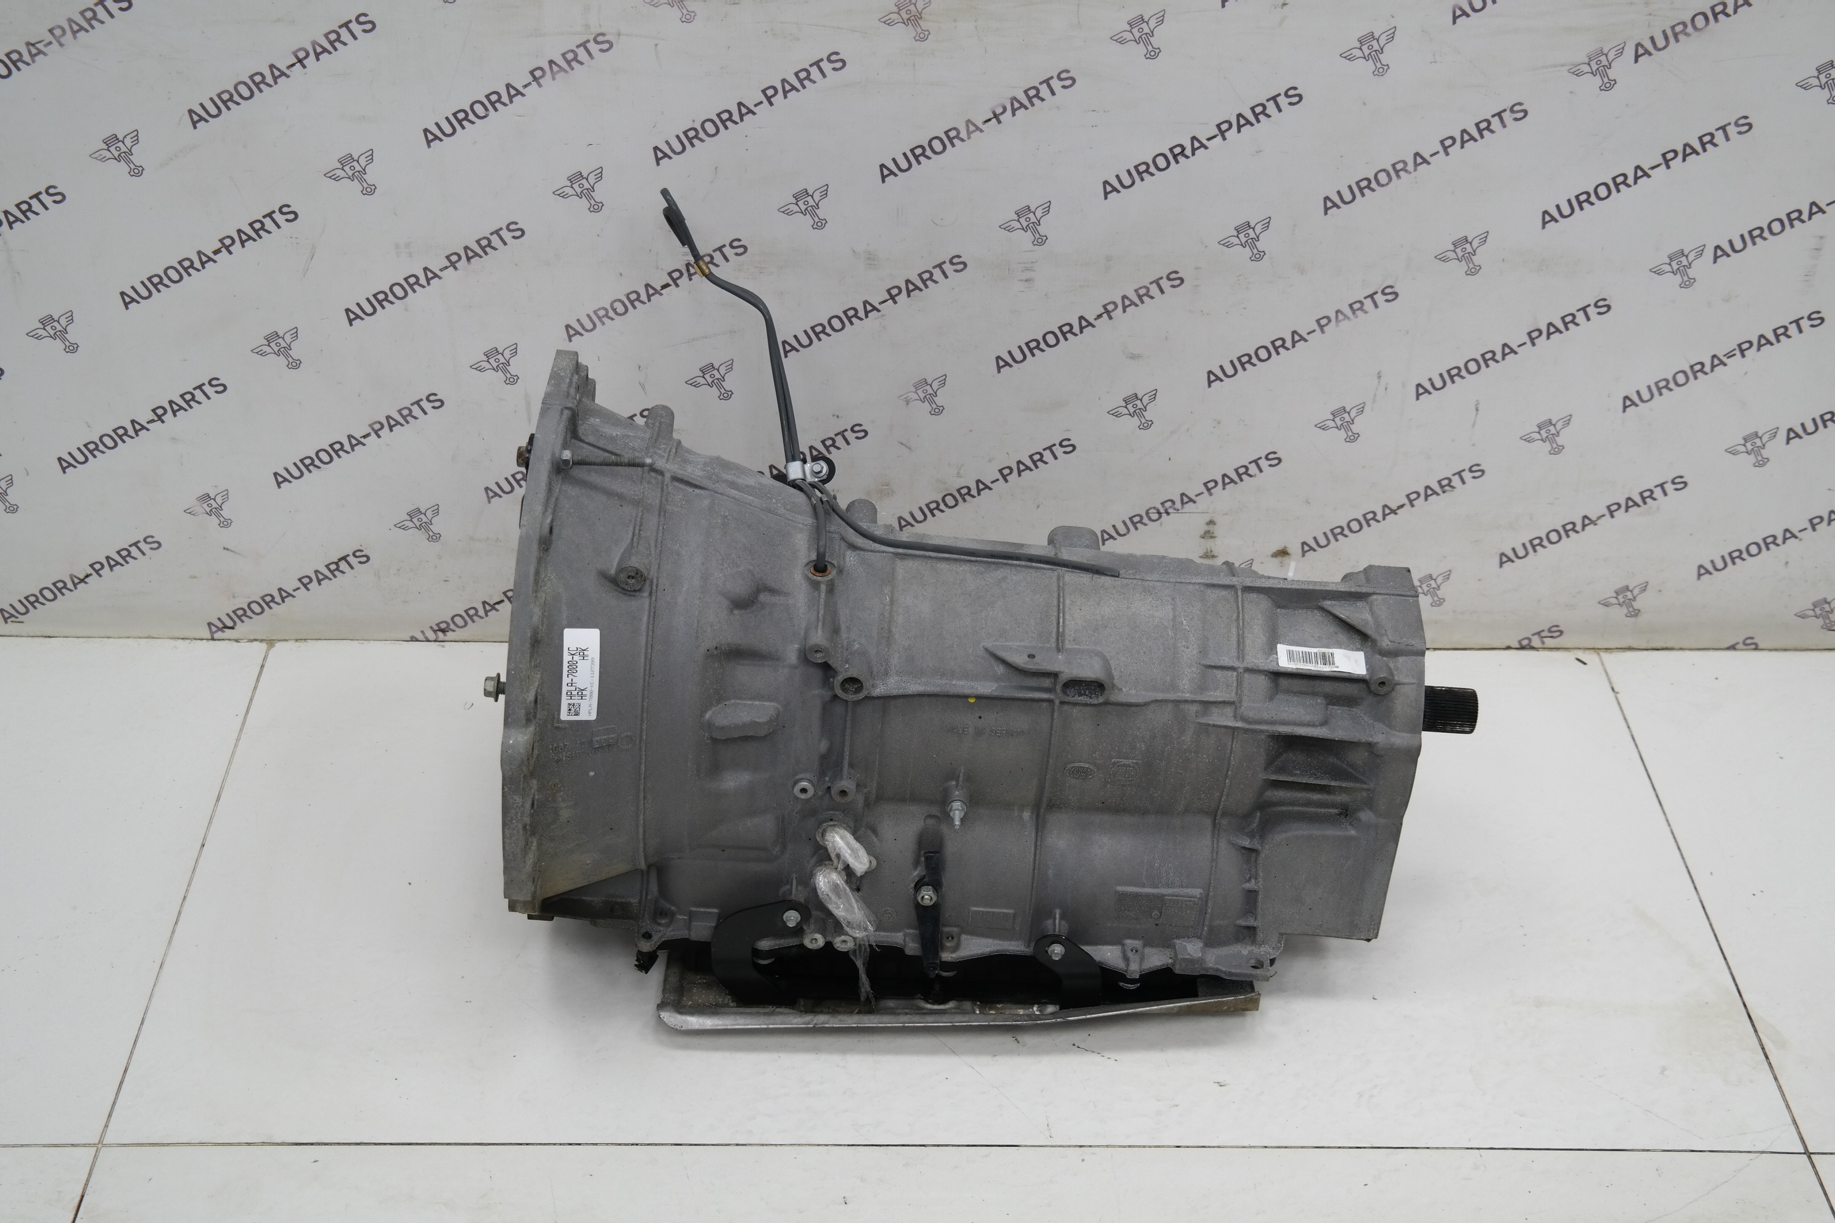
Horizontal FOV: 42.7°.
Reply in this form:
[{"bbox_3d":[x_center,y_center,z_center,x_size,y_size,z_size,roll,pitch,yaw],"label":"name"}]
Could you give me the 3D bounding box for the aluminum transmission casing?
[{"bbox_3d":[0.031,0.040,1.695,0.680,0.480,0.400,2,36,-4],"label":"aluminum transmission casing"}]

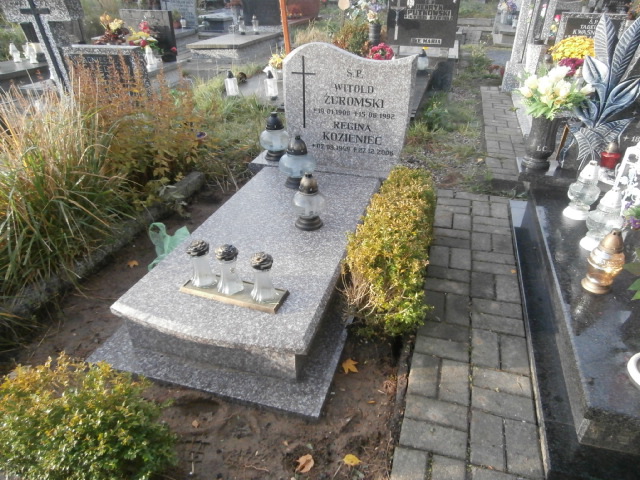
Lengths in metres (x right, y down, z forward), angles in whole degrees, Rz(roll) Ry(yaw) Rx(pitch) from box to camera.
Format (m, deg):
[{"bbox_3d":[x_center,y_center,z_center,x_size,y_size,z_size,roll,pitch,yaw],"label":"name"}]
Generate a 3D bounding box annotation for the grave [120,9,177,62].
[{"bbox_3d":[-2.569,-3.054,6.656,0.740,0.700,0.090,8,32,15],"label":"grave"}]

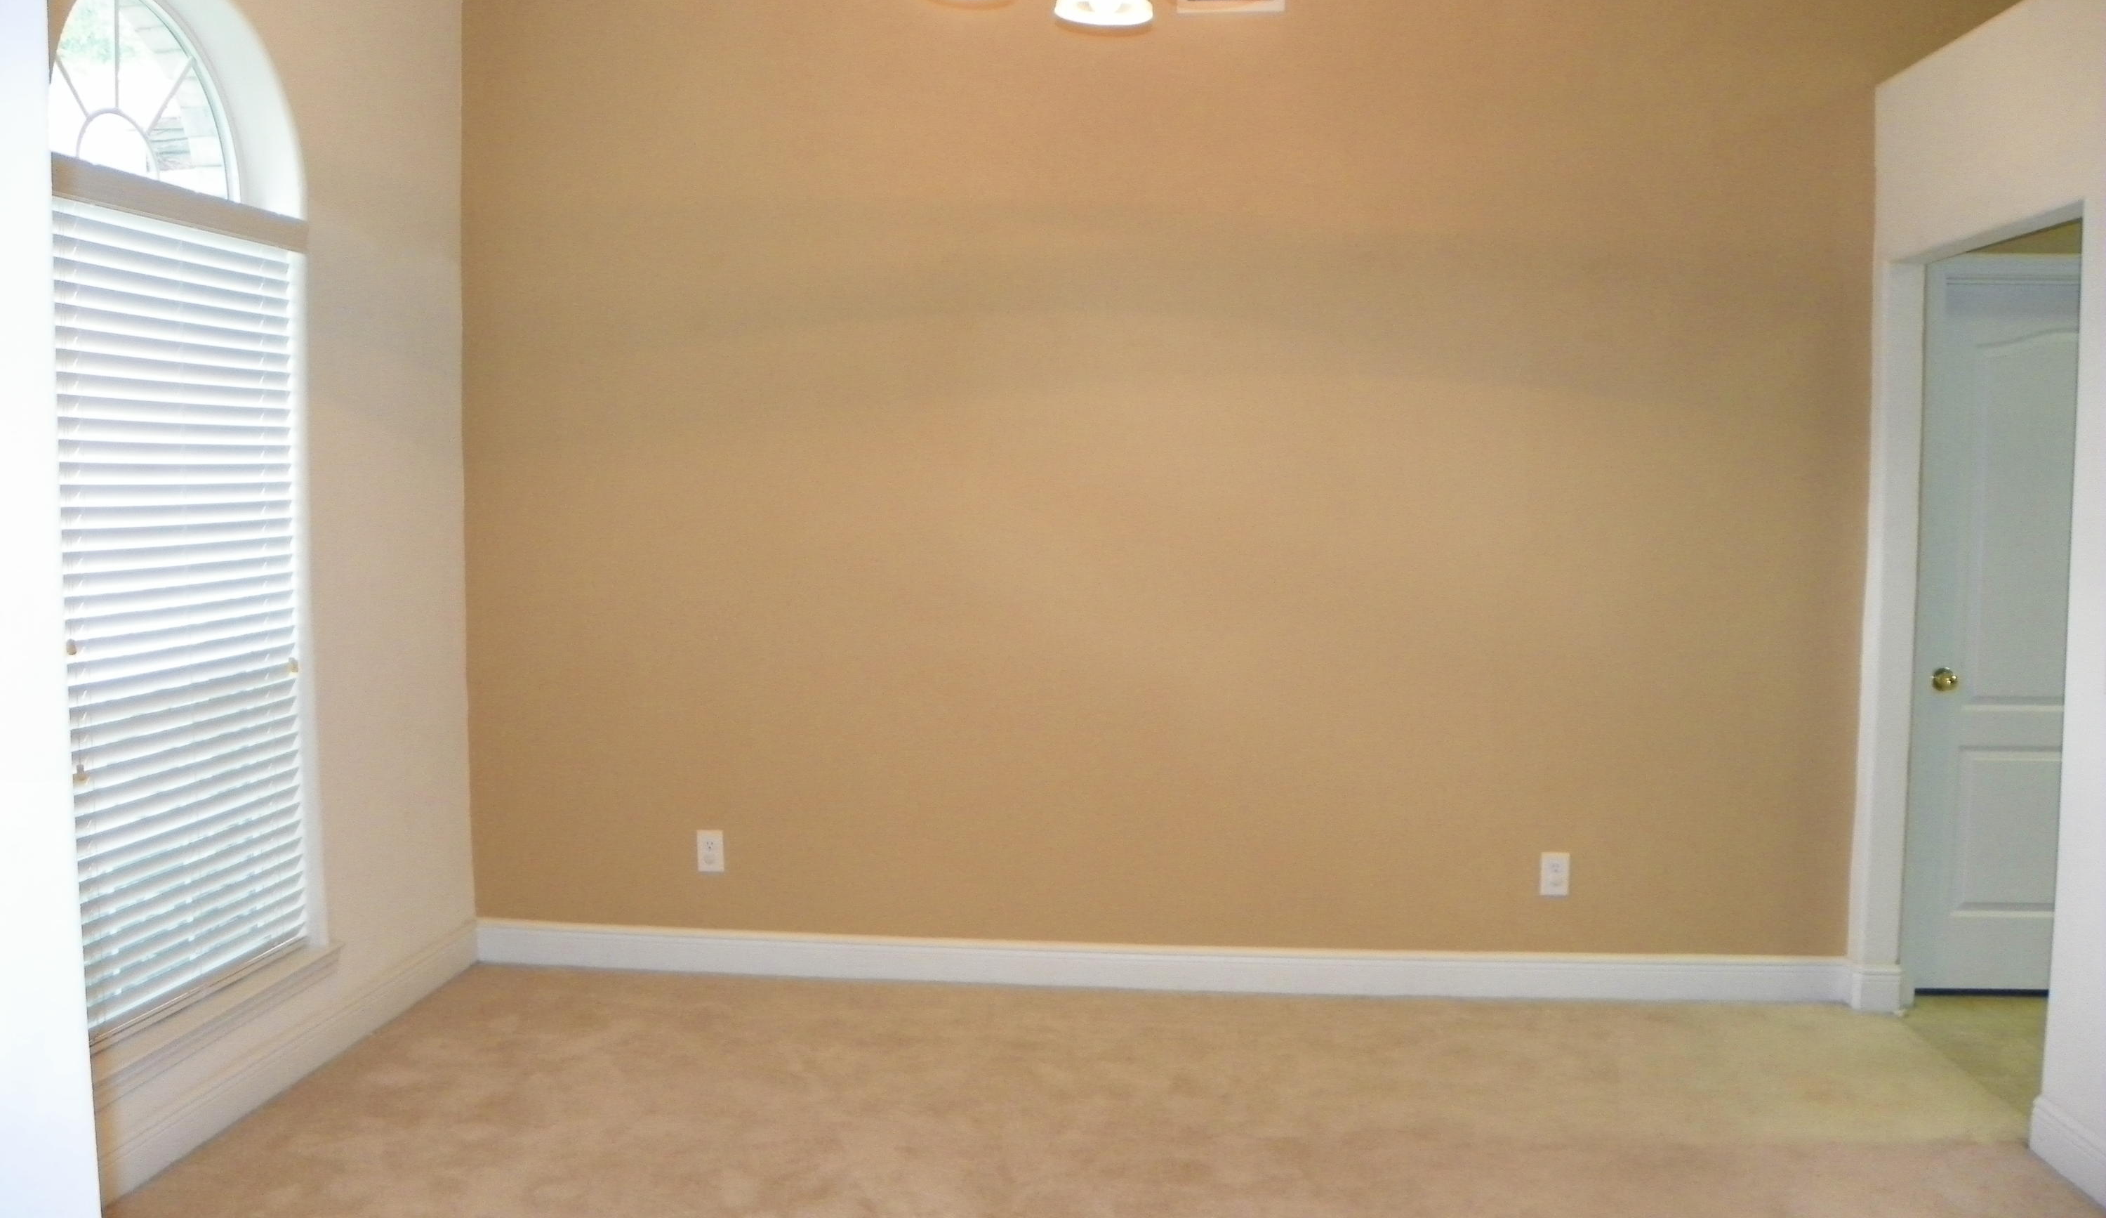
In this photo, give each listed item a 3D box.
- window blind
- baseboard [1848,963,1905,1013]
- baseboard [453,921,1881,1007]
[{"bbox_3d":[-1.841,0.012,3.348,0.055,1.650,0.870,1,4,4],"label":"window blind"},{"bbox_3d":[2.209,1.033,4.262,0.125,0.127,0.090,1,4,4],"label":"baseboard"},{"bbox_3d":[0.237,1.002,4.458,3.900,0.126,0.018,1,4,4],"label":"baseboard"}]

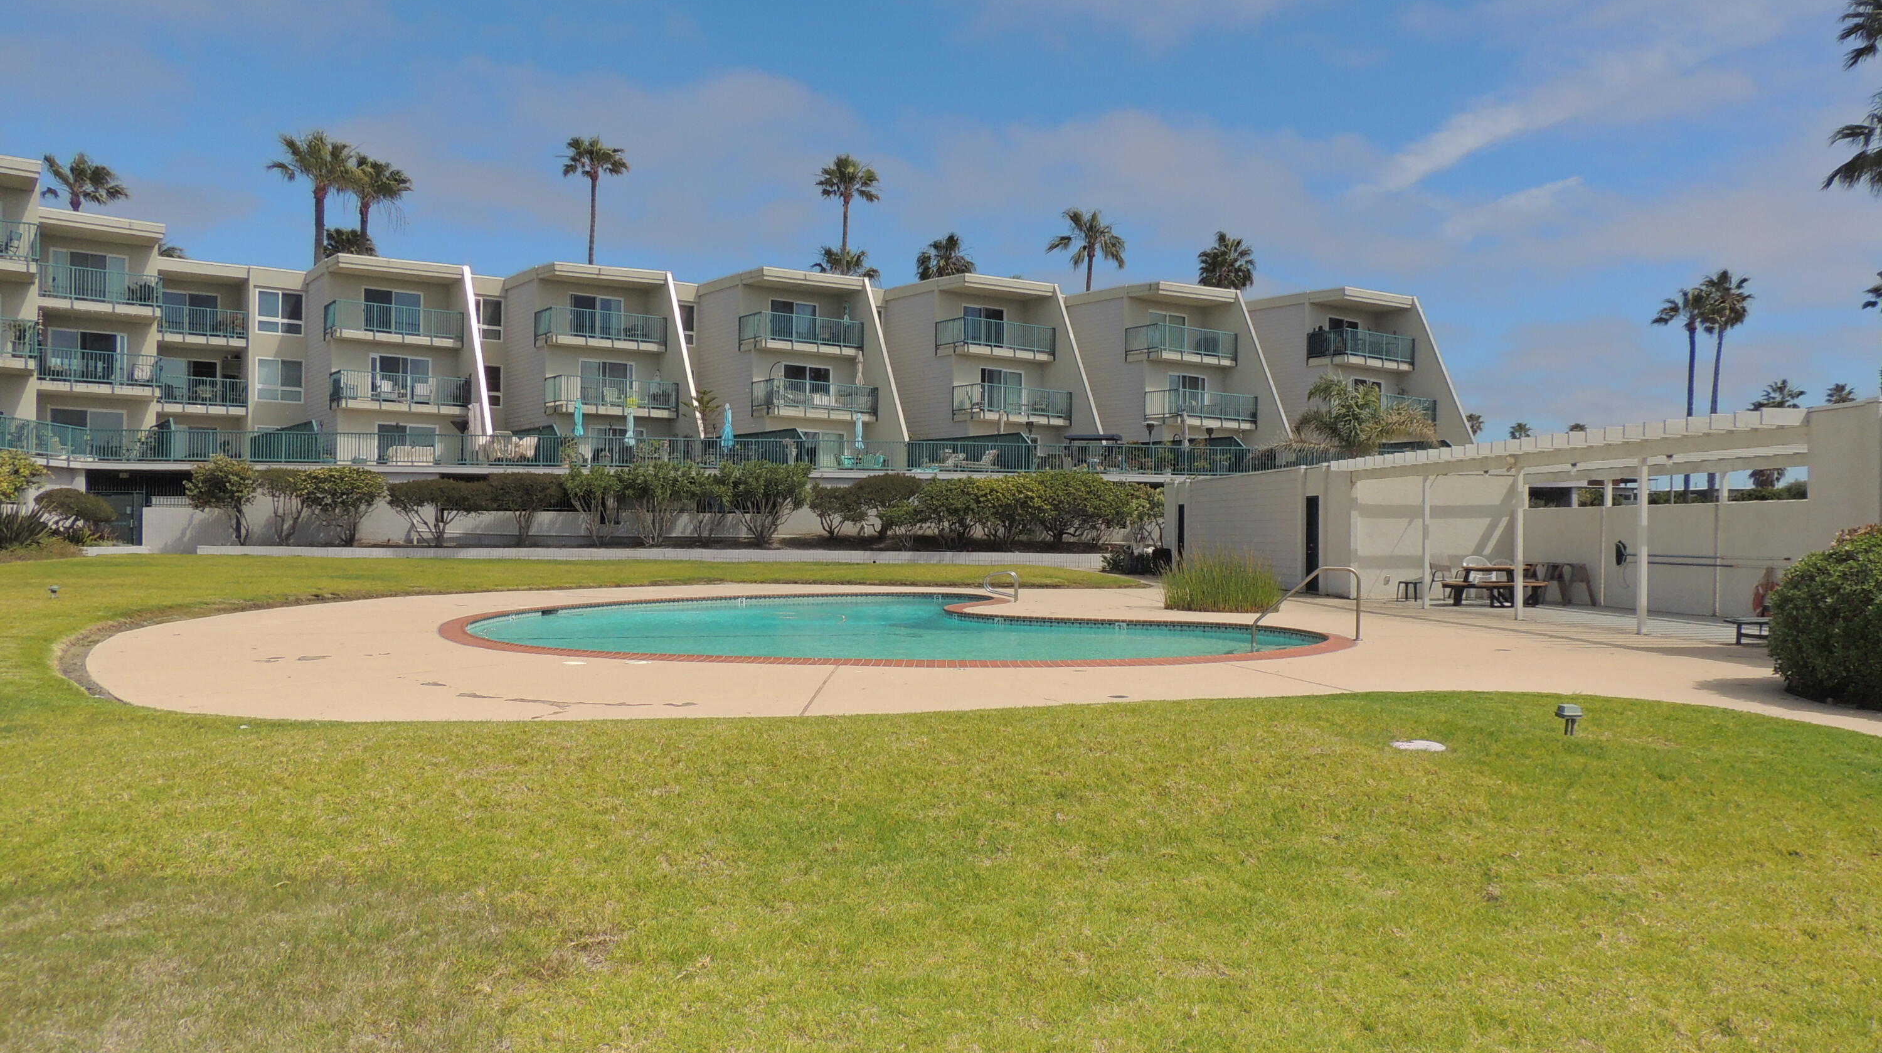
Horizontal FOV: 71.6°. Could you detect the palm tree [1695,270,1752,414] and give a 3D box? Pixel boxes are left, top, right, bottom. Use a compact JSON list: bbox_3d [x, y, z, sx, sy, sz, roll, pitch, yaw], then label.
[{"bbox_3d":[45.008,-6.265,74.976,3.211,16.963,3.211,1,0,0],"label":"palm tree"}]

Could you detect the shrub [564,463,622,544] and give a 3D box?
[{"bbox_3d":[-11.989,-0.757,44.800,2.019,2.776,2.000,1,0,0],"label":"shrub"}]

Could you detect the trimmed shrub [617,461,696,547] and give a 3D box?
[{"bbox_3d":[-9.970,-0.799,45.728,2.782,2.988,2.643,1,0,-7],"label":"trimmed shrub"}]

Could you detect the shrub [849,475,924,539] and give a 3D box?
[{"bbox_3d":[-1.897,-0.666,45.500,2.615,2.307,2.400,1,0,0],"label":"shrub"}]

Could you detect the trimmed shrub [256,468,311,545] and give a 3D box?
[{"bbox_3d":[-22.405,-0.702,44.485,1.947,2.657,1.850,1,0,-7],"label":"trimmed shrub"}]

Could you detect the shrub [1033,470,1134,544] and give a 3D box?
[{"bbox_3d":[4.864,-0.688,45.200,3.565,2.546,3.000,1,0,0],"label":"shrub"}]

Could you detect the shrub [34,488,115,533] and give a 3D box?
[{"bbox_3d":[-29.201,-0.483,44.000,2.727,1.661,2.300,1,0,0],"label":"shrub"}]

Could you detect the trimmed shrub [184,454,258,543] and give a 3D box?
[{"bbox_3d":[-24.178,-0.938,43.836,2.470,3.013,2.346,1,0,-7],"label":"trimmed shrub"}]

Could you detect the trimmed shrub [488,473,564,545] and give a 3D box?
[{"bbox_3d":[-14.324,-0.583,45.000,2.738,2.535,2.500,1,0,0],"label":"trimmed shrub"}]

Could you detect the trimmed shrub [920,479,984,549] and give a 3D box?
[{"bbox_3d":[0.369,-0.475,46.827,2.374,2.480,2.256,1,0,-7],"label":"trimmed shrub"}]

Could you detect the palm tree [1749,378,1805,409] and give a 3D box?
[{"bbox_3d":[51.149,-3.387,79.984,3.515,11.345,3.515,1,0,0],"label":"palm tree"}]

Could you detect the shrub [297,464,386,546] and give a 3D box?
[{"bbox_3d":[-20.395,-0.726,44.418,3.003,2.803,2.853,1,0,-7],"label":"shrub"}]

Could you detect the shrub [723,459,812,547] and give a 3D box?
[{"bbox_3d":[-6.144,-0.833,46.208,3.176,3.072,2.900,1,0,-7],"label":"shrub"}]

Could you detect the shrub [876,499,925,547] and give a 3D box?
[{"bbox_3d":[-1.386,-0.105,46.404,1.778,1.725,1.689,1,0,-7],"label":"shrub"}]

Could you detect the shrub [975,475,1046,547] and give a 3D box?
[{"bbox_3d":[2.398,-0.530,44.800,2.423,2.423,2.300,1,0,0],"label":"shrub"}]

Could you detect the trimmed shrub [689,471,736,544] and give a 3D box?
[{"bbox_3d":[-7.849,-0.644,44.800,1.716,2.499,1.750,1,0,0],"label":"trimmed shrub"}]

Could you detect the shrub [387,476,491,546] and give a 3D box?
[{"bbox_3d":[-17.220,-0.480,44.817,3.585,2.424,2.900,1,0,-7],"label":"shrub"}]

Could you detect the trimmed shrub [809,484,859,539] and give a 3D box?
[{"bbox_3d":[-3.759,-0.533,47.316,2.026,1.973,1.925,1,0,-7],"label":"trimmed shrub"}]

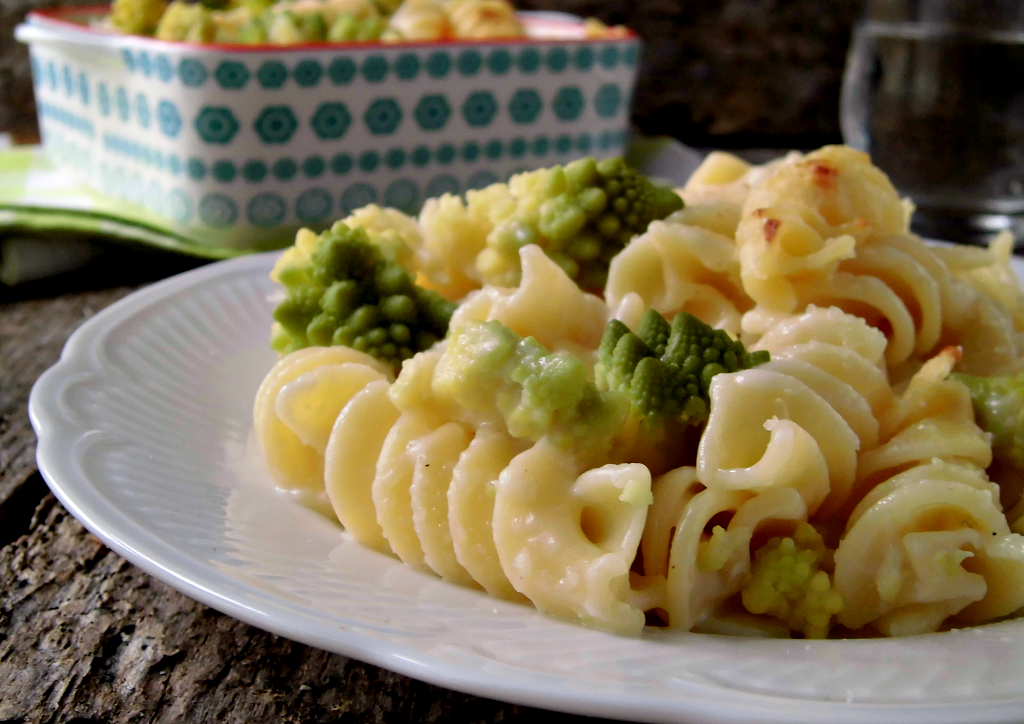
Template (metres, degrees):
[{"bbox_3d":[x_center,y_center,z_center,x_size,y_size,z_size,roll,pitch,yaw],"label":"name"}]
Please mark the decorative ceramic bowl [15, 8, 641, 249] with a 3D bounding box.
[{"bbox_3d":[-0.063,-0.089,0.476,0.187,0.055,0.154,-10,23,-30],"label":"decorative ceramic bowl"}]

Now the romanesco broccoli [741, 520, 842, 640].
[{"bbox_3d":[0.040,0.032,0.200,0.015,0.015,0.013,2,20,0],"label":"romanesco broccoli"}]

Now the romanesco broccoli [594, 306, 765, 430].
[{"bbox_3d":[0.028,0.002,0.225,0.029,0.020,0.023,2,20,0],"label":"romanesco broccoli"}]

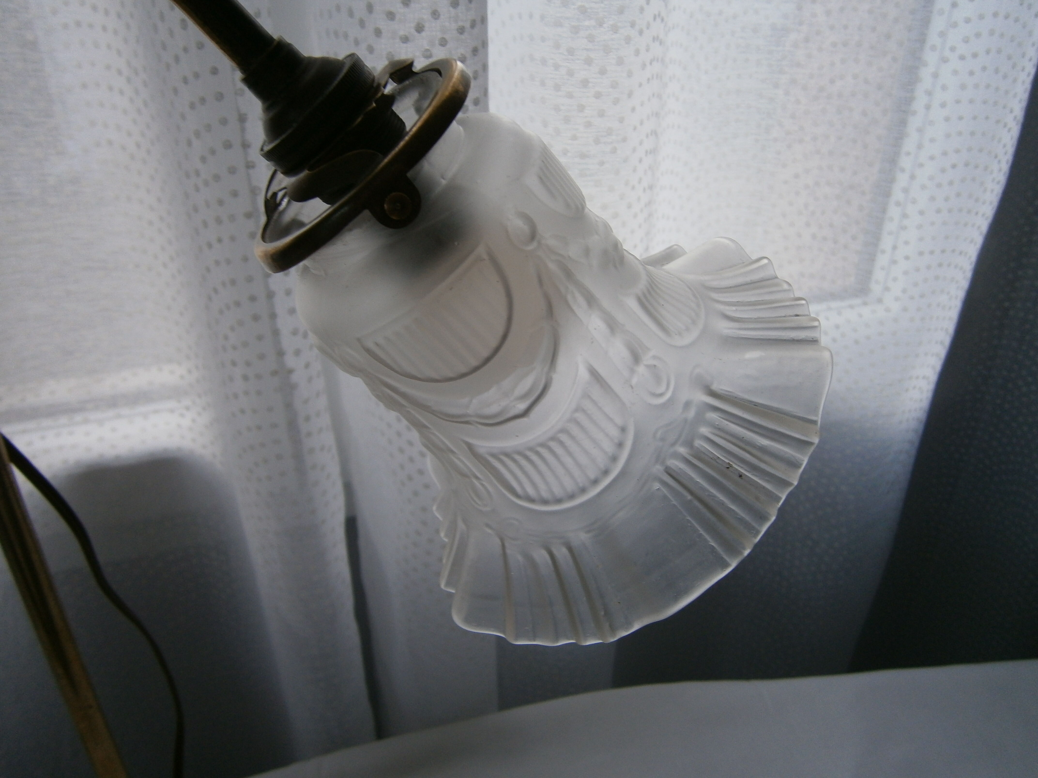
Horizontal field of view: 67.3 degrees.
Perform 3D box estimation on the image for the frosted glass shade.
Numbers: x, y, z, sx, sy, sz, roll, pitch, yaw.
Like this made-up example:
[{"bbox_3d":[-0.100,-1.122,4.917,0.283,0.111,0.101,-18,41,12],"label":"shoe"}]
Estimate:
[{"bbox_3d":[-0.007,-0.022,0.212,0.142,0.111,0.142,-44,31,0],"label":"frosted glass shade"}]

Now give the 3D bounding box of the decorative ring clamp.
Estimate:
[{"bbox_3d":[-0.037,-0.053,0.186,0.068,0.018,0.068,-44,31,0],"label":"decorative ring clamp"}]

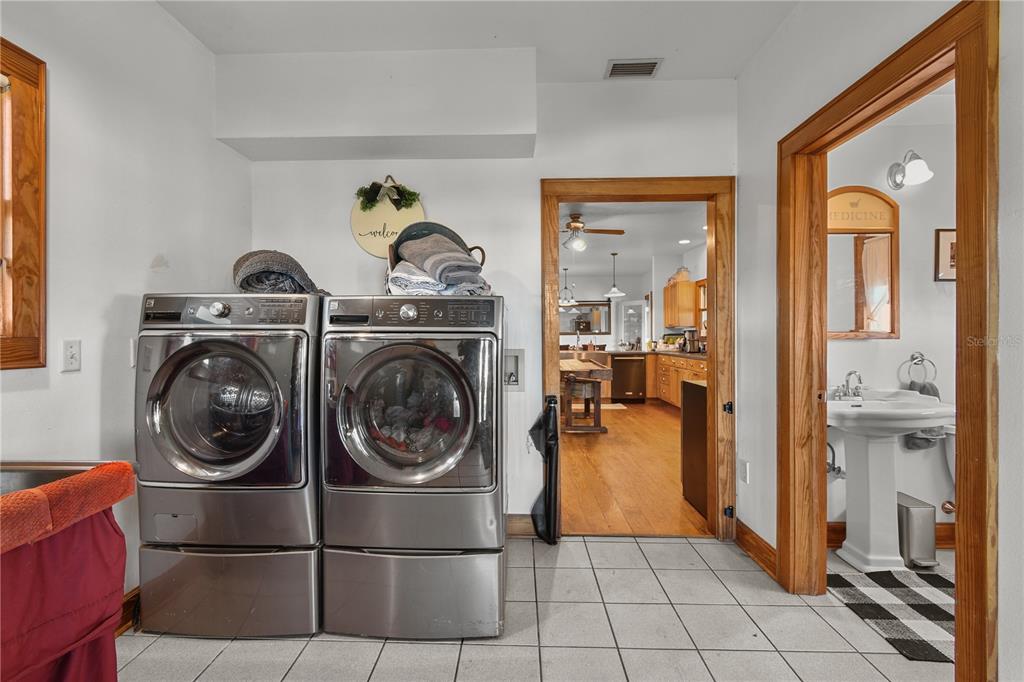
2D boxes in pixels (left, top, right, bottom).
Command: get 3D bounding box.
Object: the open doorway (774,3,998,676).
[{"bbox_3d":[1.385,0.112,1.647,0.160,2.184,0.960,0,0,1],"label":"open doorway"}]

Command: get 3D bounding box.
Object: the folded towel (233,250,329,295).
[{"bbox_3d":[-1.072,-0.309,2.010,0.370,0.200,0.310,0,0,1],"label":"folded towel"}]

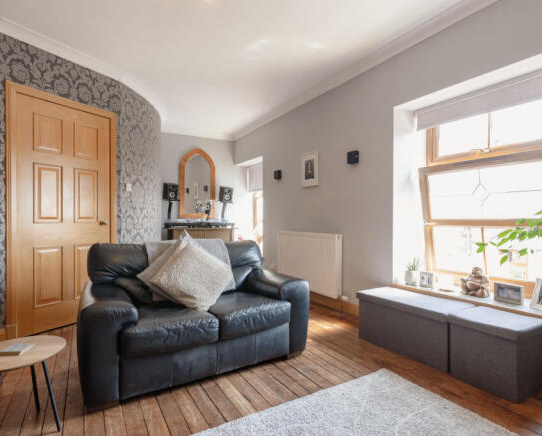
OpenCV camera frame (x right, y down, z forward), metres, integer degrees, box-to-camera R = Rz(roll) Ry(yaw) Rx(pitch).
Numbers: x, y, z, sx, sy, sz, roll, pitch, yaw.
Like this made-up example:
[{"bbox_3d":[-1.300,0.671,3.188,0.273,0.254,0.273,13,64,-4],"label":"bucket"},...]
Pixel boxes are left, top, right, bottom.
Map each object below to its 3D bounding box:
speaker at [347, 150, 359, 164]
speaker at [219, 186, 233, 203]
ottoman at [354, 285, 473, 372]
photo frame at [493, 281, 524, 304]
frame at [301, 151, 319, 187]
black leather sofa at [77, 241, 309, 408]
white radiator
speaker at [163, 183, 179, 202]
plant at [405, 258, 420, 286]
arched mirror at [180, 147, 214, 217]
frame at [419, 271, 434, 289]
[{"bbox_3d":[0.805,-0.588,3.024,0.071,0.126,0.099,0,0,-41],"label":"speaker"},{"bbox_3d":[-0.780,-0.406,5.412,0.157,0.247,0.197,0,7,-30],"label":"speaker"},{"bbox_3d":[1.060,0.797,2.334,0.365,0.370,0.725,0,0,-34],"label":"ottoman"},{"bbox_3d":[1.630,0.516,2.116,0.040,0.122,0.160,0,0,-29],"label":"photo frame"},{"bbox_3d":[0.471,-0.573,3.665,0.025,0.390,0.288,0,0,-32],"label":"frame"},{"bbox_3d":[-0.567,0.599,2.313,1.464,0.828,0.919,0,0,-30],"label":"black leather sofa"},{"bbox_3d":[0.426,0.505,3.712,0.091,0.672,1.151,0,0,-30],"label":"white radiator"},{"bbox_3d":[-1.520,-0.393,4.717,0.180,0.255,0.200,0,0,-32],"label":"speaker"},{"bbox_3d":[1.182,0.453,2.605,0.111,0.227,0.111,0,0,-30],"label":"plant"},{"bbox_3d":[-1.204,-0.565,5.082,0.600,1.160,0.035,0,0,-32],"label":"arched mirror"},{"bbox_3d":[1.267,0.501,2.510,0.096,0.133,0.030,0,-10,43],"label":"frame"}]

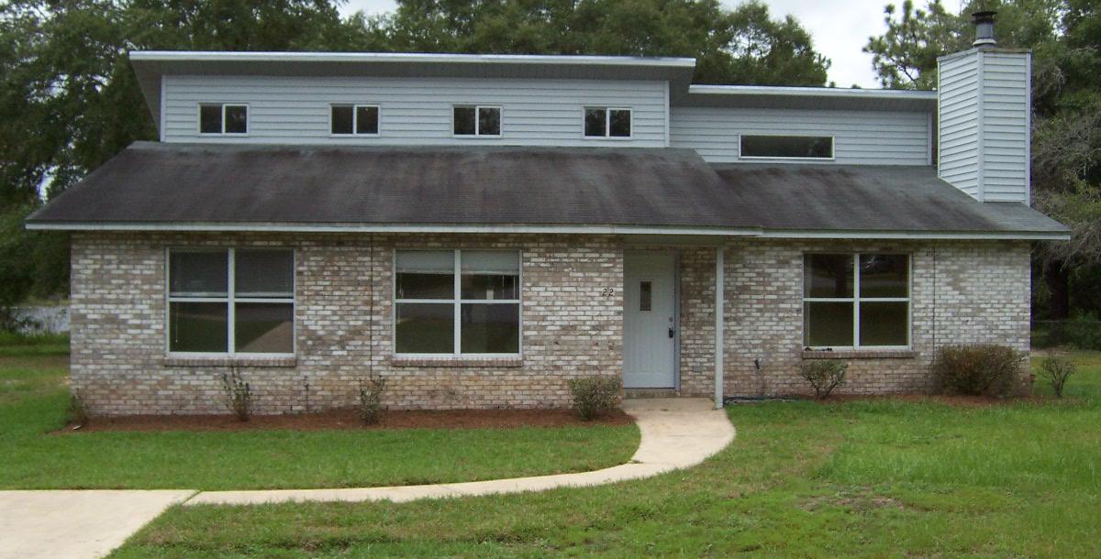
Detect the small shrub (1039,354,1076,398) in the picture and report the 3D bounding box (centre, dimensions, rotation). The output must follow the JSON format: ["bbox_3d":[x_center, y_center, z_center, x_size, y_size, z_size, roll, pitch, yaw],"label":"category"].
[{"bbox_3d":[7.848,1.484,16.250,0.570,0.680,0.550,0,-1,0],"label":"small shrub"}]

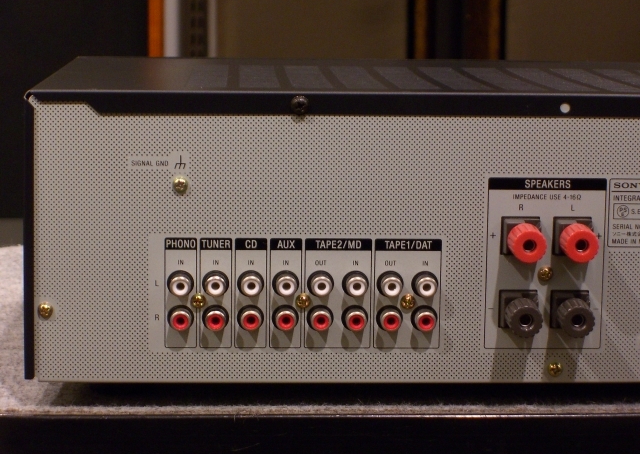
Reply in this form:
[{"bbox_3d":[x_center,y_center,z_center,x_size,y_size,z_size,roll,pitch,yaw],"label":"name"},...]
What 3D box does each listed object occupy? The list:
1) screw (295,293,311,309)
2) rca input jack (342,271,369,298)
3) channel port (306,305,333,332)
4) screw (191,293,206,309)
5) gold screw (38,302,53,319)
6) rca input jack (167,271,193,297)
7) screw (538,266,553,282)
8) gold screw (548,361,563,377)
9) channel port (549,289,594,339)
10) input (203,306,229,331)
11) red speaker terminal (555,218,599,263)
[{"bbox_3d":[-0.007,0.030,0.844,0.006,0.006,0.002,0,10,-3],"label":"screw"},{"bbox_3d":[0.014,0.023,0.842,0.011,0.011,0.008,0,9,-3],"label":"rca input jack"},{"bbox_3d":[0.000,0.037,0.844,0.011,0.011,0.008,0,9,-3],"label":"channel port"},{"bbox_3d":[-0.049,0.030,0.845,0.006,0.006,0.003,0,10,-2],"label":"screw"},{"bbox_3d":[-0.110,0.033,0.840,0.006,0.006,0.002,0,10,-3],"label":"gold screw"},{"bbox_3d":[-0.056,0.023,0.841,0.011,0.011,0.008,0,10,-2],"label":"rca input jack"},{"bbox_3d":[0.091,0.019,0.848,0.006,0.006,0.003,0,10,-2],"label":"screw"},{"bbox_3d":[0.096,0.058,0.855,0.006,0.006,0.002,0,9,-3],"label":"gold screw"},{"bbox_3d":[0.102,0.035,0.841,0.016,0.016,0.023,0,10,-2],"label":"channel port"},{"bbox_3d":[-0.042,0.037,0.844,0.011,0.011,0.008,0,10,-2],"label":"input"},{"bbox_3d":[0.102,0.005,0.837,0.015,0.015,0.022,0,9,-3],"label":"red speaker terminal"}]

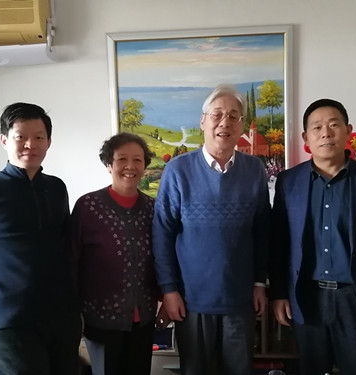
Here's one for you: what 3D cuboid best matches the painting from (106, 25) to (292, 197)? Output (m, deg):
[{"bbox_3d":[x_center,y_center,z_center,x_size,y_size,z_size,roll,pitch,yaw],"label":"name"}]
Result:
[{"bbox_3d":[0.143,-0.361,2.302,1.069,1.101,0.040,-2,5,2],"label":"painting"}]

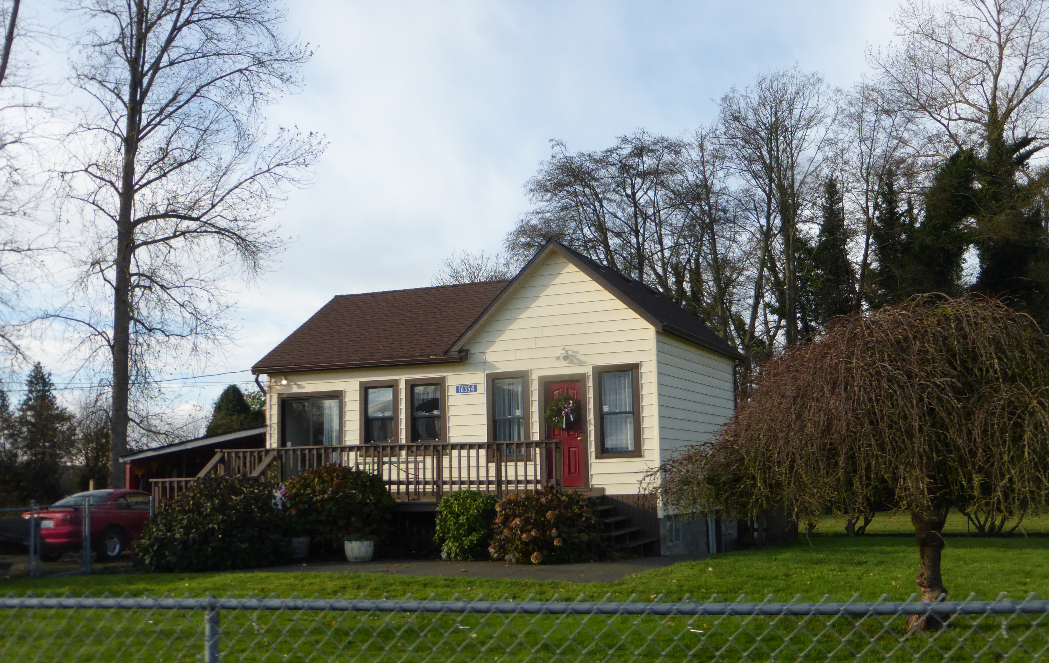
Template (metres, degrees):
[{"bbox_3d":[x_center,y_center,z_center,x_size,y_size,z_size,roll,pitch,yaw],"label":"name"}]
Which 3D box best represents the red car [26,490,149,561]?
[{"bbox_3d":[-8.380,4.070,24.950,1.840,1.360,4.600,-4,-8,24],"label":"red car"}]

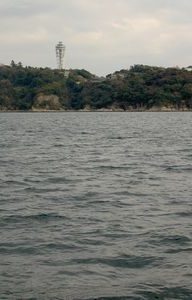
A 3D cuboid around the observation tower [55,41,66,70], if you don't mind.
[{"bbox_3d":[-60.047,-156.547,1181.000,16.000,54.000,16.000,0,3,-3],"label":"observation tower"}]

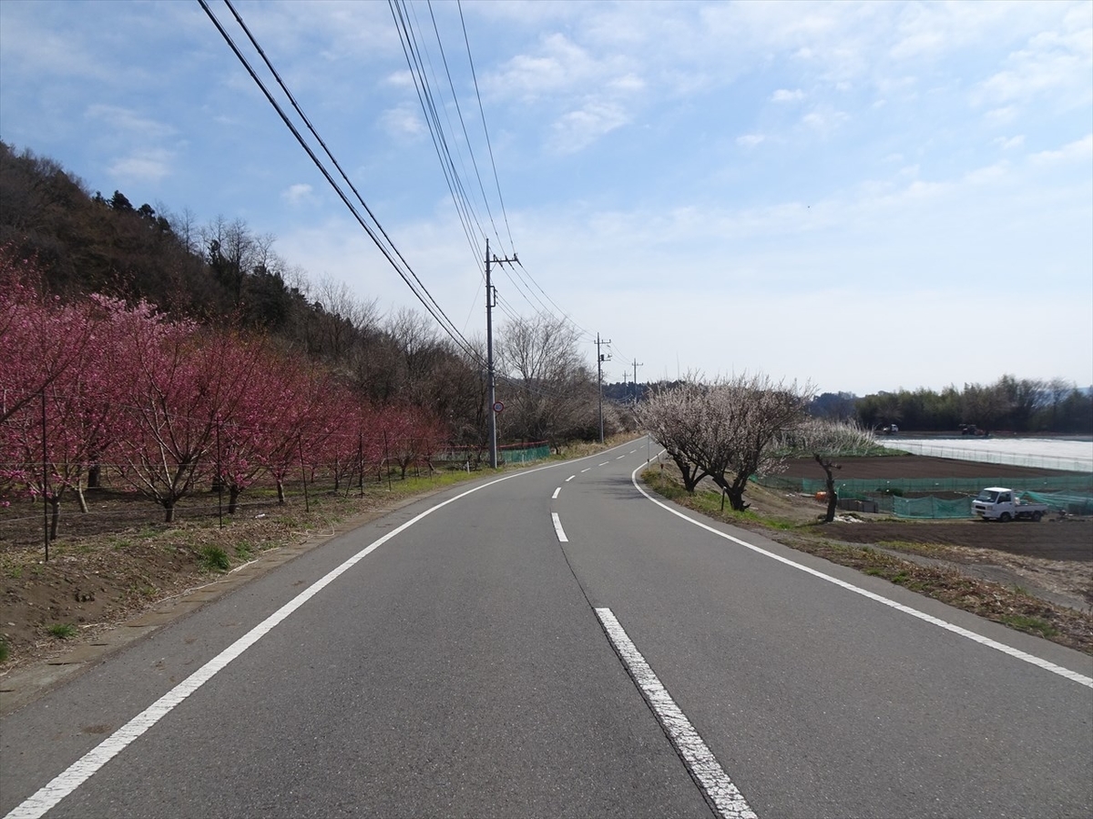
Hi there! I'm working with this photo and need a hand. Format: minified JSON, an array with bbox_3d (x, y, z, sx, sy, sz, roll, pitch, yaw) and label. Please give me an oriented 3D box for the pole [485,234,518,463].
[{"bbox_3d":[-2.415,-3.127,42.300,1.830,12.800,0.450,-2,0,8],"label":"pole"}]

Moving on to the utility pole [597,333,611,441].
[{"bbox_3d":[6.474,-2.415,85.500,1.750,12.400,0.500,-2,0,13],"label":"utility pole"}]

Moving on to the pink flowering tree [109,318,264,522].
[{"bbox_3d":[-5.927,0.173,12.500,2.450,3.300,2.400,-1,-1,-26],"label":"pink flowering tree"}]

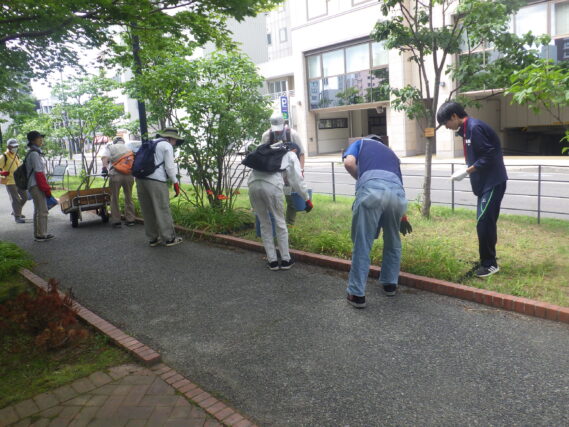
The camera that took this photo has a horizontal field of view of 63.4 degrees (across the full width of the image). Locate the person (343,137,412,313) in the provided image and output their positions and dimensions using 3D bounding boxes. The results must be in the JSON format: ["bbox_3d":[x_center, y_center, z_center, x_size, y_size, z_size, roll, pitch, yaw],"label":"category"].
[{"bbox_3d":[0.788,0.024,4.070,0.600,1.370,0.820,-2,10,10],"label":"person"}]

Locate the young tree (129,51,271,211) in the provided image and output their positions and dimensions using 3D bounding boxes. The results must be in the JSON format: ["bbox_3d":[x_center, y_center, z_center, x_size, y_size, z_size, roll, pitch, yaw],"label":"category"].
[{"bbox_3d":[-1.421,-1.492,8.259,2.400,2.800,2.200,-5,10,-9],"label":"young tree"}]

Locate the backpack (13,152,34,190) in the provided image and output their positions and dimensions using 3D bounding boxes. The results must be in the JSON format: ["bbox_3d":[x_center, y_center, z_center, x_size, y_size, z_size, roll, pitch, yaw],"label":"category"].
[{"bbox_3d":[-4.083,-0.649,7.200,0.220,0.500,0.310,12,6,-14],"label":"backpack"}]

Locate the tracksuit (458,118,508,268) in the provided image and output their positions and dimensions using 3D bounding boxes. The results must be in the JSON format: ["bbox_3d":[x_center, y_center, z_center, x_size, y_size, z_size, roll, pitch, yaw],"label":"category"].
[{"bbox_3d":[1.855,-0.186,4.280,0.400,1.370,0.460,-3,10,5],"label":"tracksuit"}]

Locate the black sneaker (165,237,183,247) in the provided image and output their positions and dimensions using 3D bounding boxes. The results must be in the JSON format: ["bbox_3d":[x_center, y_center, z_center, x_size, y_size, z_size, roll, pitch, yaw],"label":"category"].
[{"bbox_3d":[-1.547,0.388,6.431,0.275,0.100,0.100,-9,12,-29],"label":"black sneaker"}]

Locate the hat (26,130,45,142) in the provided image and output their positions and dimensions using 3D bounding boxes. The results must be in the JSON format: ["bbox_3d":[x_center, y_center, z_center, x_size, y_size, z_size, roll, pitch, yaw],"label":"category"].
[{"bbox_3d":[-3.808,-1.174,7.048,0.260,0.150,0.220,-9,12,-29],"label":"hat"}]

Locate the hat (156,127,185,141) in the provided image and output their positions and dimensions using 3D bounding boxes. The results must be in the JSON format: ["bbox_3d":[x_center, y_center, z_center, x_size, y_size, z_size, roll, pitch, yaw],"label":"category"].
[{"bbox_3d":[-1.597,-1.114,6.450,0.380,0.140,0.340,5,6,-26],"label":"hat"}]

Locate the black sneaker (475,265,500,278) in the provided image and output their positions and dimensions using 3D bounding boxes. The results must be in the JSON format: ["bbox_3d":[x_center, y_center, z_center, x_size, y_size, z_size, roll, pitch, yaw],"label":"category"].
[{"bbox_3d":[1.838,0.502,4.143,0.280,0.110,0.105,-7,11,-16],"label":"black sneaker"}]

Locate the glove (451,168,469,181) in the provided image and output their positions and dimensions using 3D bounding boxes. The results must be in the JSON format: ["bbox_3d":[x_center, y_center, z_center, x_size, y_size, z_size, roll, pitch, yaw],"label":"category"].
[{"bbox_3d":[1.578,-0.350,4.150,0.175,0.085,0.100,-31,8,7],"label":"glove"}]

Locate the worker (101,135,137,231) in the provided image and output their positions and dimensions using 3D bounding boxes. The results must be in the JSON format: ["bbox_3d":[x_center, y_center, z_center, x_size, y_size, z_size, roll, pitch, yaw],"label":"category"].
[{"bbox_3d":[-2.859,-0.542,8.050,0.600,1.560,0.500,-5,10,-5],"label":"worker"}]

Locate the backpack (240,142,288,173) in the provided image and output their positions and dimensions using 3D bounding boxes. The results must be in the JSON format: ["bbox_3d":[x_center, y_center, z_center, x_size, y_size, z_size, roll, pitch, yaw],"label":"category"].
[{"bbox_3d":[-0.211,-0.617,5.120,0.380,0.200,0.420,3,43,32],"label":"backpack"}]

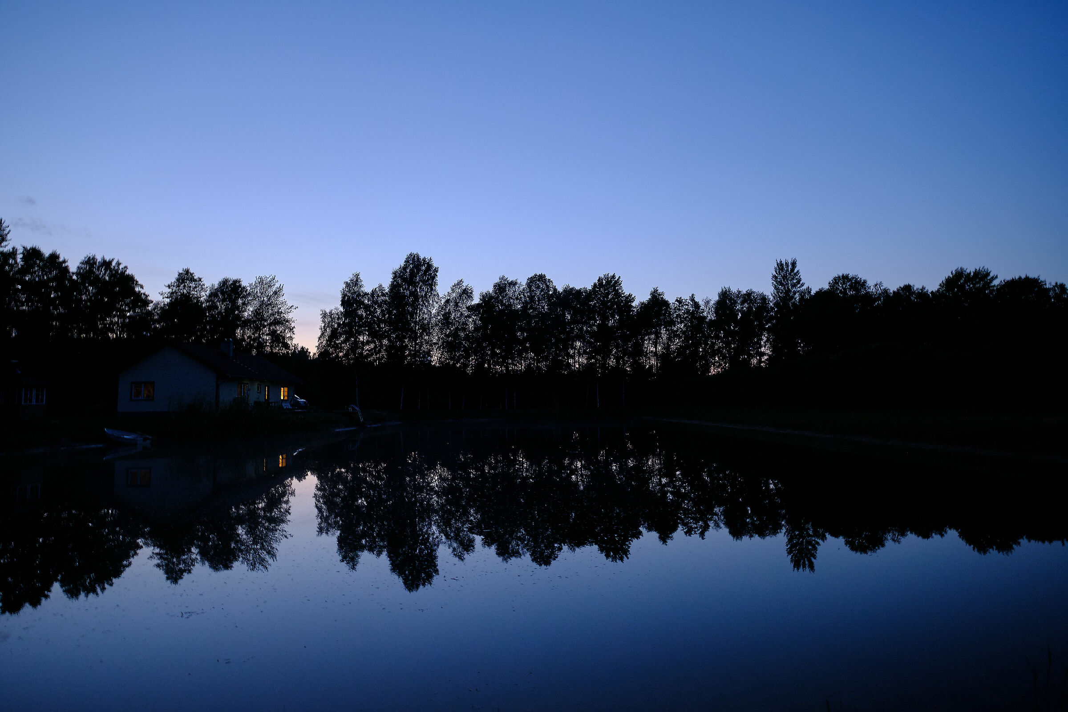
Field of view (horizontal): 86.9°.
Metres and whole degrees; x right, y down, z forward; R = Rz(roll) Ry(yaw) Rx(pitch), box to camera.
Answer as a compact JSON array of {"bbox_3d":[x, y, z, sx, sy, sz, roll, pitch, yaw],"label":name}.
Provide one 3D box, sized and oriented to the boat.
[{"bbox_3d":[-22.985,4.531,31.732,3.000,0.620,1.200,5,-3,17],"label":"boat"}]

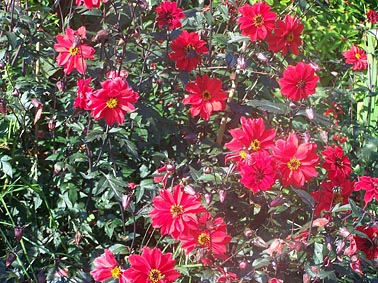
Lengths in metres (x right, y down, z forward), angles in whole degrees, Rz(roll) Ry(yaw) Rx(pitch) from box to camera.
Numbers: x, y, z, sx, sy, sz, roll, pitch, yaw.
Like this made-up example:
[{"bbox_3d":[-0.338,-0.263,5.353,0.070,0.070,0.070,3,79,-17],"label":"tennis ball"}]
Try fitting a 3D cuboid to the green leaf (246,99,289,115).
[{"bbox_3d":[0.164,-0.073,2.400,0.098,0.013,0.034,10,40,-7],"label":"green leaf"}]

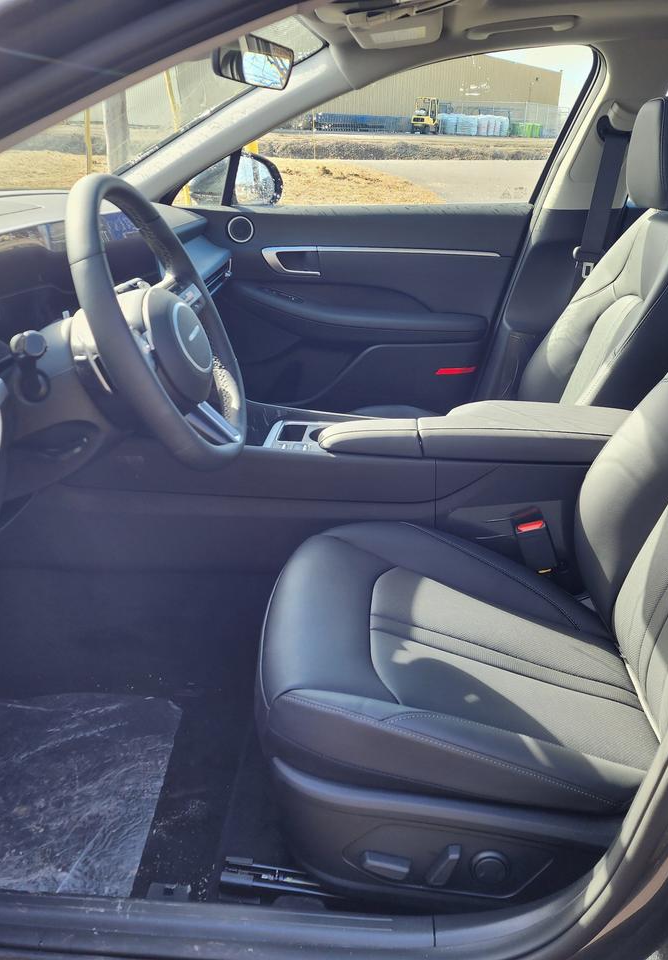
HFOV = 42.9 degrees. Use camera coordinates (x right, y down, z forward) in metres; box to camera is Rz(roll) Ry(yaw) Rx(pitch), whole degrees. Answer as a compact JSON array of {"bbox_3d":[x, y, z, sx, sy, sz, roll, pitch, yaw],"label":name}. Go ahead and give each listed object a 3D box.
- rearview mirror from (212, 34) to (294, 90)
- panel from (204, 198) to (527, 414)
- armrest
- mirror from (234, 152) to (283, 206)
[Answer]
[{"bbox_3d":[-0.117,-0.601,1.232,0.045,0.066,0.235,15,27,23],"label":"rearview mirror"},{"bbox_3d":[0.030,-0.386,2.115,0.880,0.570,0.130,2,23,4],"label":"panel"},{"bbox_3d":[0.257,-0.088,1.415,0.540,0.070,0.185,2,23,4],"label":"armrest"},{"bbox_3d":[-0.236,-0.778,2.204,0.120,0.155,0.210,9,25,21],"label":"mirror"}]

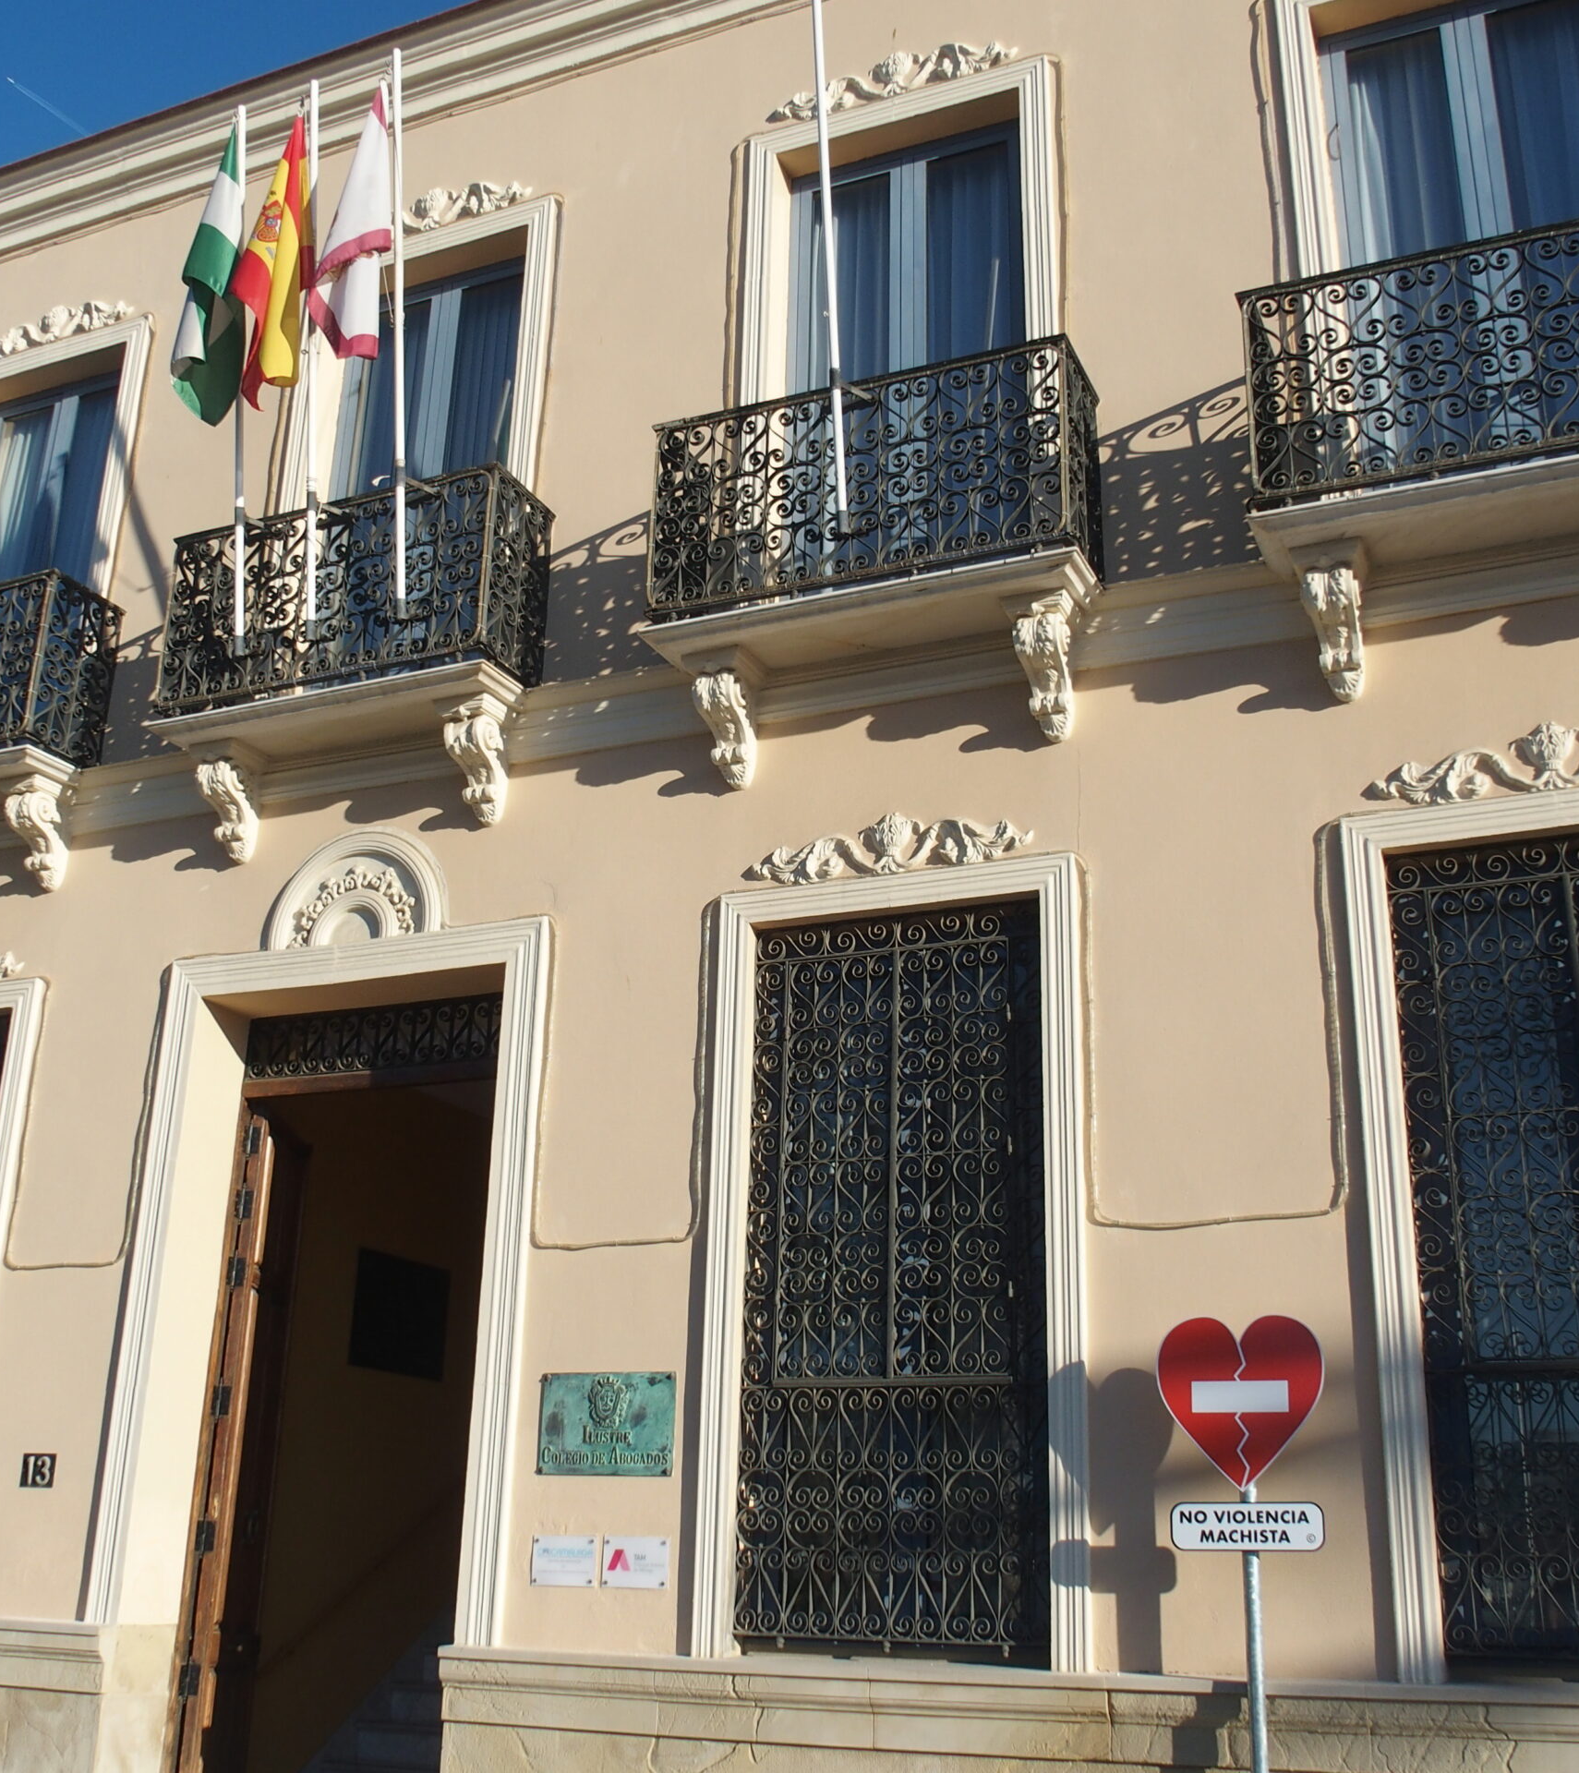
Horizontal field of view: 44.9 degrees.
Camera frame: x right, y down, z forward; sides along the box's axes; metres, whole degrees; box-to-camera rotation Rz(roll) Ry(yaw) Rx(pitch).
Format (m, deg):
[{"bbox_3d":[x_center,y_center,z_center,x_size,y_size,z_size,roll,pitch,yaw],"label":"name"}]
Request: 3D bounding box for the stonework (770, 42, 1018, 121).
[{"bbox_3d":[0.516,-4.191,9.878,1.358,0.274,0.081,-7,-21,22],"label":"stonework"}]

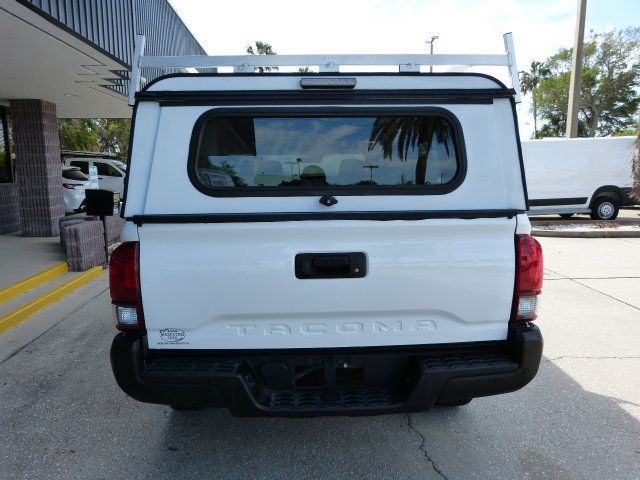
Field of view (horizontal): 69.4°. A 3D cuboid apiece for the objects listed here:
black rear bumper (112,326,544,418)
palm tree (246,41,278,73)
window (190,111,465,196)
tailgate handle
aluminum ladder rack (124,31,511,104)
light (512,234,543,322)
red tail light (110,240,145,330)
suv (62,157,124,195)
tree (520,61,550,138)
[{"bbox_3d":[0.031,0.484,1.910,1.770,0.285,0.400,-1,8,-2],"label":"black rear bumper"},{"bbox_3d":[-4.931,-10.757,40.737,3.000,12.600,3.000,-1,8,-2],"label":"palm tree"},{"bbox_3d":[0.029,-0.333,1.763,1.055,0.335,0.050,-1,3,-2],"label":"window"},{"bbox_3d":[0.041,0.098,1.820,0.278,0.104,0.050,-1,8,-2],"label":"tailgate handle"},{"bbox_3d":[-0.001,-0.769,2.498,1.560,0.270,1.400,-1,8,-2],"label":"aluminum ladder rack"},{"bbox_3d":[0.803,0.152,1.936,0.155,0.365,0.190,-1,8,-2],"label":"light"},{"bbox_3d":[-0.746,0.166,1.882,0.155,0.365,0.190,-1,8,-2],"label":"red tail light"},{"bbox_3d":[-7.220,-1.538,14.275,5.000,1.860,1.920,-1,8,-2],"label":"suv"},{"bbox_3d":[19.355,-10.383,41.676,3.000,11.400,3.000,-1,8,-2],"label":"tree"}]

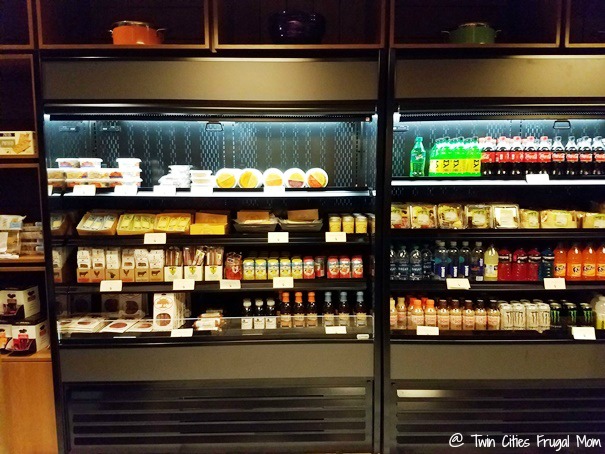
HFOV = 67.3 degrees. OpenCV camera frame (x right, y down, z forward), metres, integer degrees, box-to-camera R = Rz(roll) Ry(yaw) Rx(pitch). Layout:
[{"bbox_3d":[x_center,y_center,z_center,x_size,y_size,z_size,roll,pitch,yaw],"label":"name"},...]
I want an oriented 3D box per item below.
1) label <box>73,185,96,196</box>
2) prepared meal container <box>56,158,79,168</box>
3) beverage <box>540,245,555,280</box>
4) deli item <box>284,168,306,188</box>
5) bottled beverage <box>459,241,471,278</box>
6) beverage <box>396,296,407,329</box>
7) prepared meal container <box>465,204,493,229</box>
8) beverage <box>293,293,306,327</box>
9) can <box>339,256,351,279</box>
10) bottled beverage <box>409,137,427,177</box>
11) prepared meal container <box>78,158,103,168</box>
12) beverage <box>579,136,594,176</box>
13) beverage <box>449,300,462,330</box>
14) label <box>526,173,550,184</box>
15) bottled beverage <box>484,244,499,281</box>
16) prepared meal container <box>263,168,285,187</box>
[{"bbox_3d":[-1.156,-0.194,2.410,0.114,0.057,0.006,0,6,0],"label":"label"},{"bbox_3d":[-1.285,-0.347,2.490,0.120,0.054,0.118,0,6,0],"label":"prepared meal container"},{"bbox_3d":[1.430,0.216,2.650,0.073,0.201,0.073,0,5,0],"label":"beverage"},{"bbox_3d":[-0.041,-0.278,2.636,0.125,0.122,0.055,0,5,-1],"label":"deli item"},{"bbox_3d":[0.906,0.190,2.530,0.067,0.220,0.067,0,6,0],"label":"bottled beverage"},{"bbox_3d":[0.618,0.536,2.820,0.060,0.188,0.060,0,5,-1],"label":"beverage"},{"bbox_3d":[1.040,-0.061,2.686,0.152,0.138,0.080,0,5,-1],"label":"prepared meal container"},{"bbox_3d":[-0.017,0.504,2.769,0.066,0.204,0.066,0,5,-1],"label":"beverage"},{"bbox_3d":[0.237,0.231,2.520,0.065,0.118,0.065,0,6,0],"label":"can"},{"bbox_3d":[0.672,-0.404,2.633,0.075,0.230,0.075,0,5,0],"label":"bottled beverage"},{"bbox_3d":[-1.197,-0.360,2.578,0.130,0.056,0.130,0,5,-1],"label":"prepared meal container"},{"bbox_3d":[1.593,-0.391,2.550,0.071,0.230,0.071,0,6,0],"label":"beverage"},{"bbox_3d":[0.848,0.491,2.510,0.067,0.168,0.067,0,6,0],"label":"beverage"},{"bbox_3d":[1.312,-0.268,2.530,0.118,0.055,0.005,0,-3,0],"label":"label"},{"bbox_3d":[1.116,0.208,2.682,0.077,0.213,0.077,0,5,0],"label":"bottled beverage"},{"bbox_3d":[-0.162,-0.274,2.585,0.120,0.118,0.050,0,-5,0],"label":"prepared meal container"}]

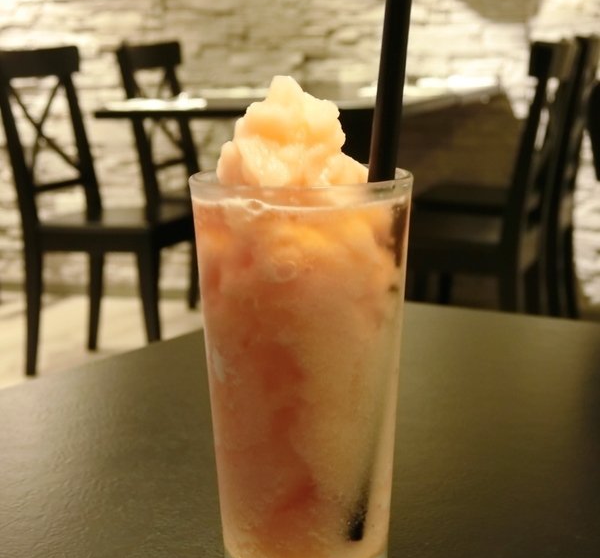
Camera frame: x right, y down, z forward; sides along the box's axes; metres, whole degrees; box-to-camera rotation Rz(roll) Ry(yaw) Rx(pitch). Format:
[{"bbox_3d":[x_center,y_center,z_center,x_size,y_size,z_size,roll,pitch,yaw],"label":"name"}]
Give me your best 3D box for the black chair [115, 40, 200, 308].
[{"bbox_3d":[-0.257,-0.300,4.500,0.510,0.910,0.430,3,11,20],"label":"black chair"}]

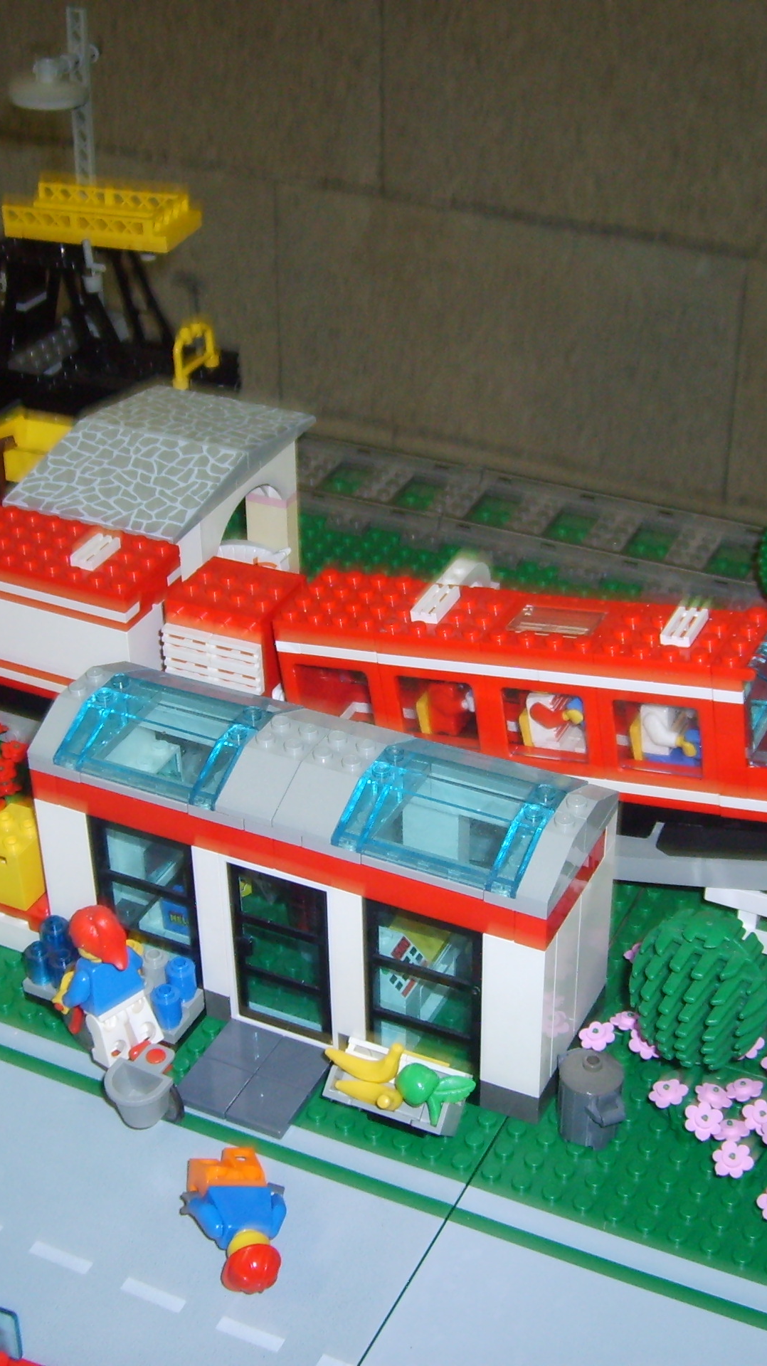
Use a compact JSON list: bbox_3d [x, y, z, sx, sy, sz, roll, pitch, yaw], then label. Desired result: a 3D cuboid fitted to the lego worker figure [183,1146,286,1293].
[{"bbox_3d":[-0.035,0.124,0.438,0.024,0.015,0.040,-3,32,-4],"label":"lego worker figure"}]

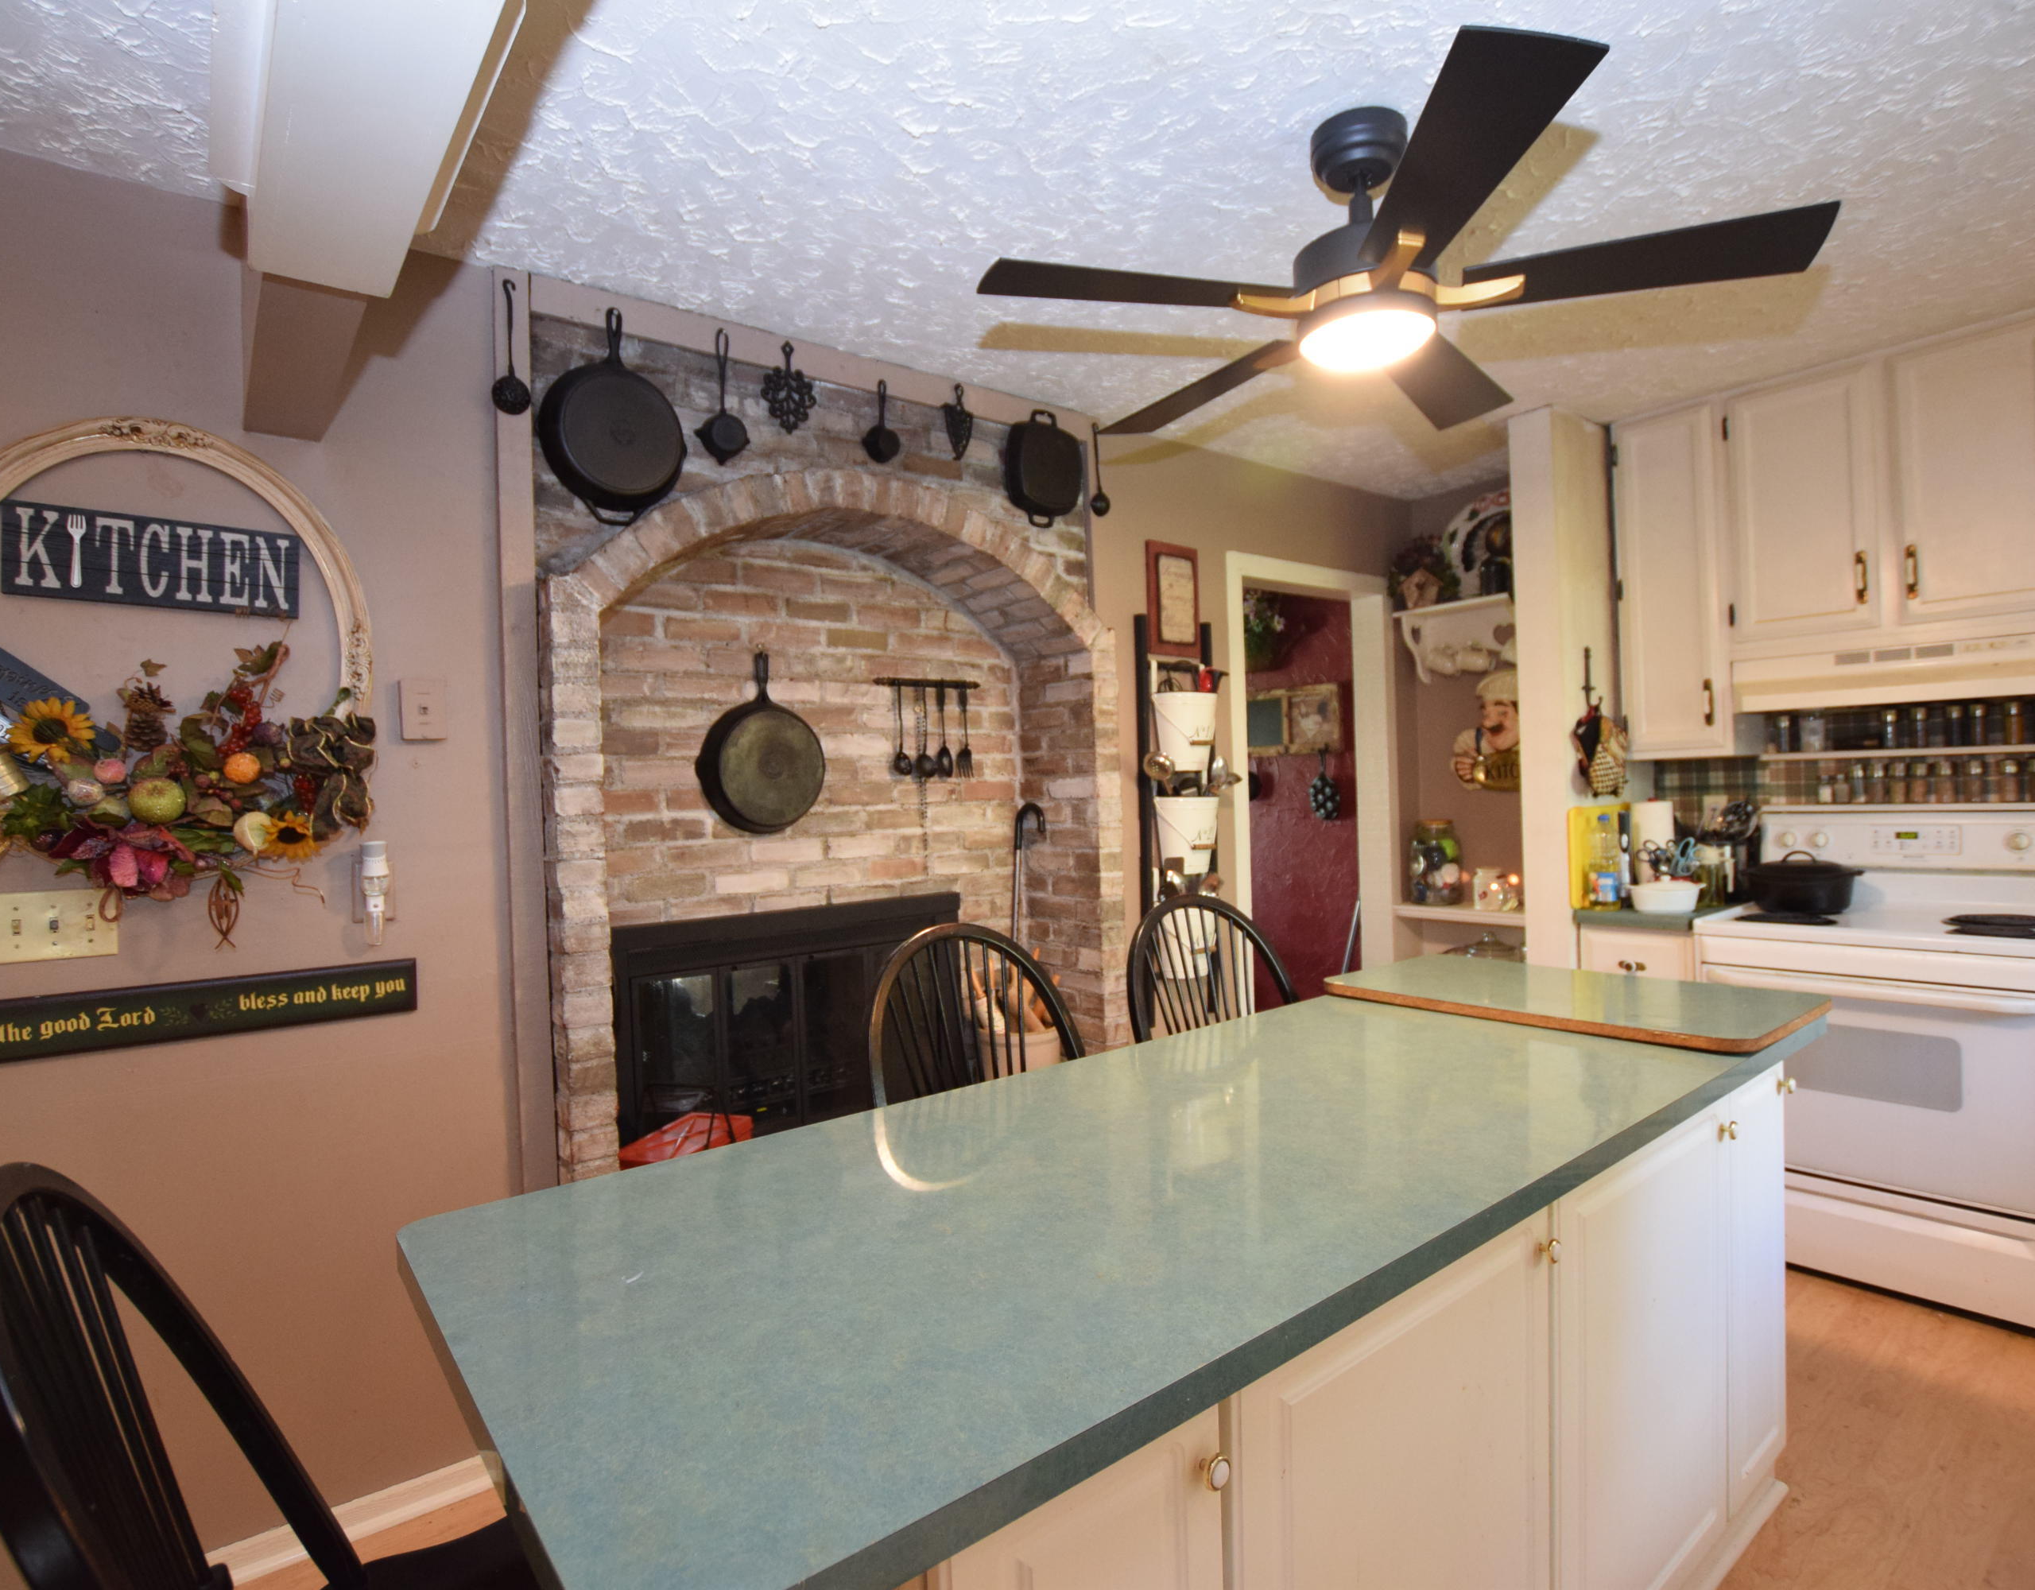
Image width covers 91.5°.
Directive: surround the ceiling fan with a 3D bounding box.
[{"bbox_3d":[0.616,-0.980,1.764,1.300,0.375,1.280,-1,1,39],"label":"ceiling fan"}]

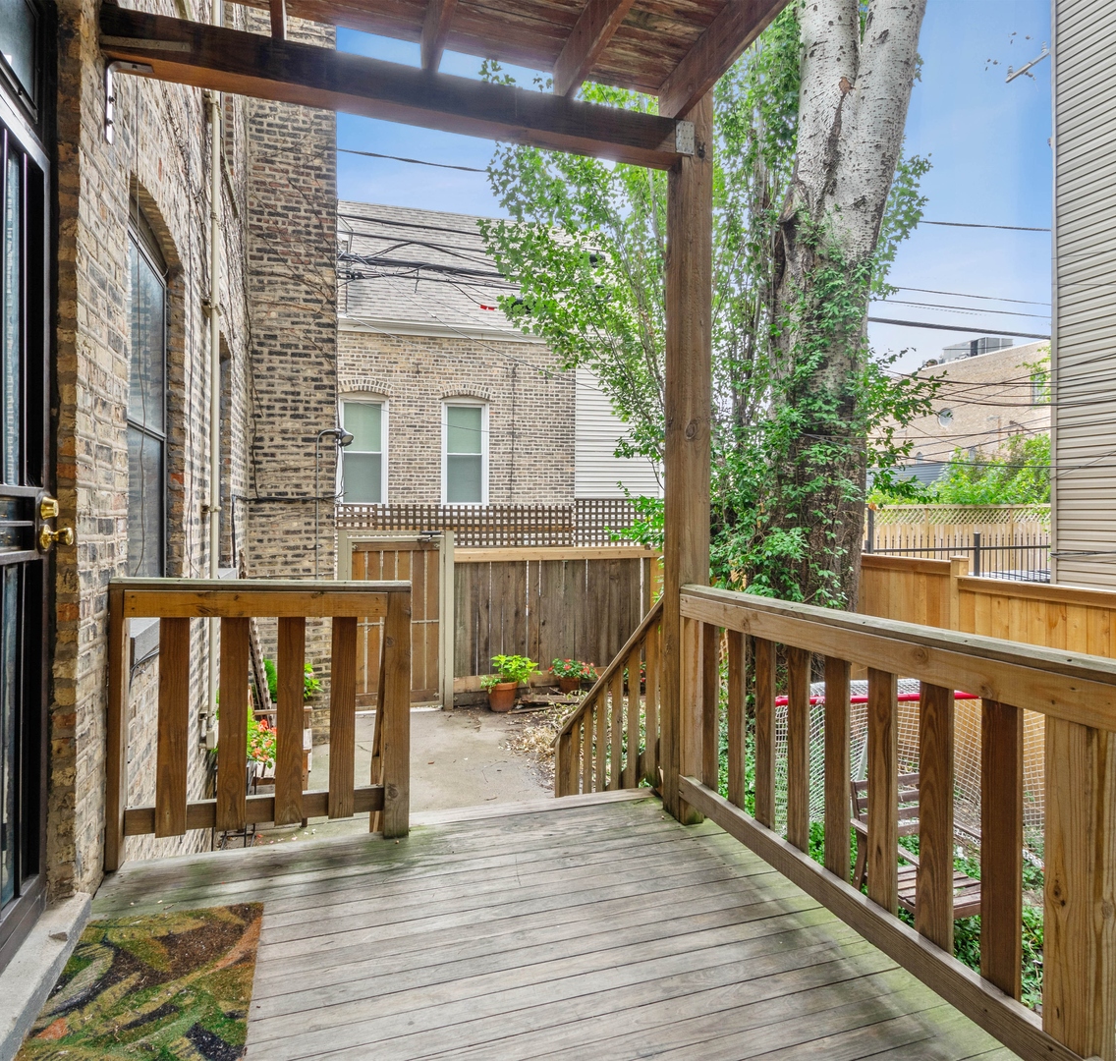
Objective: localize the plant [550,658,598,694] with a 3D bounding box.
[{"bbox_3d":[0.210,1.749,8.000,0.600,0.440,0.520,0,1,-20],"label":"plant"}]

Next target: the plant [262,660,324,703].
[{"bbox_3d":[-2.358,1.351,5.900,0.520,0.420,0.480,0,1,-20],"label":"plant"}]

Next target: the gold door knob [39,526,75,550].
[{"bbox_3d":[-1.407,0.021,1.865,0.068,0.069,0.068,0,1,-20],"label":"gold door knob"}]

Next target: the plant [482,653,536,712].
[{"bbox_3d":[-0.556,1.740,7.600,0.600,0.680,0.540,0,1,-20],"label":"plant"}]

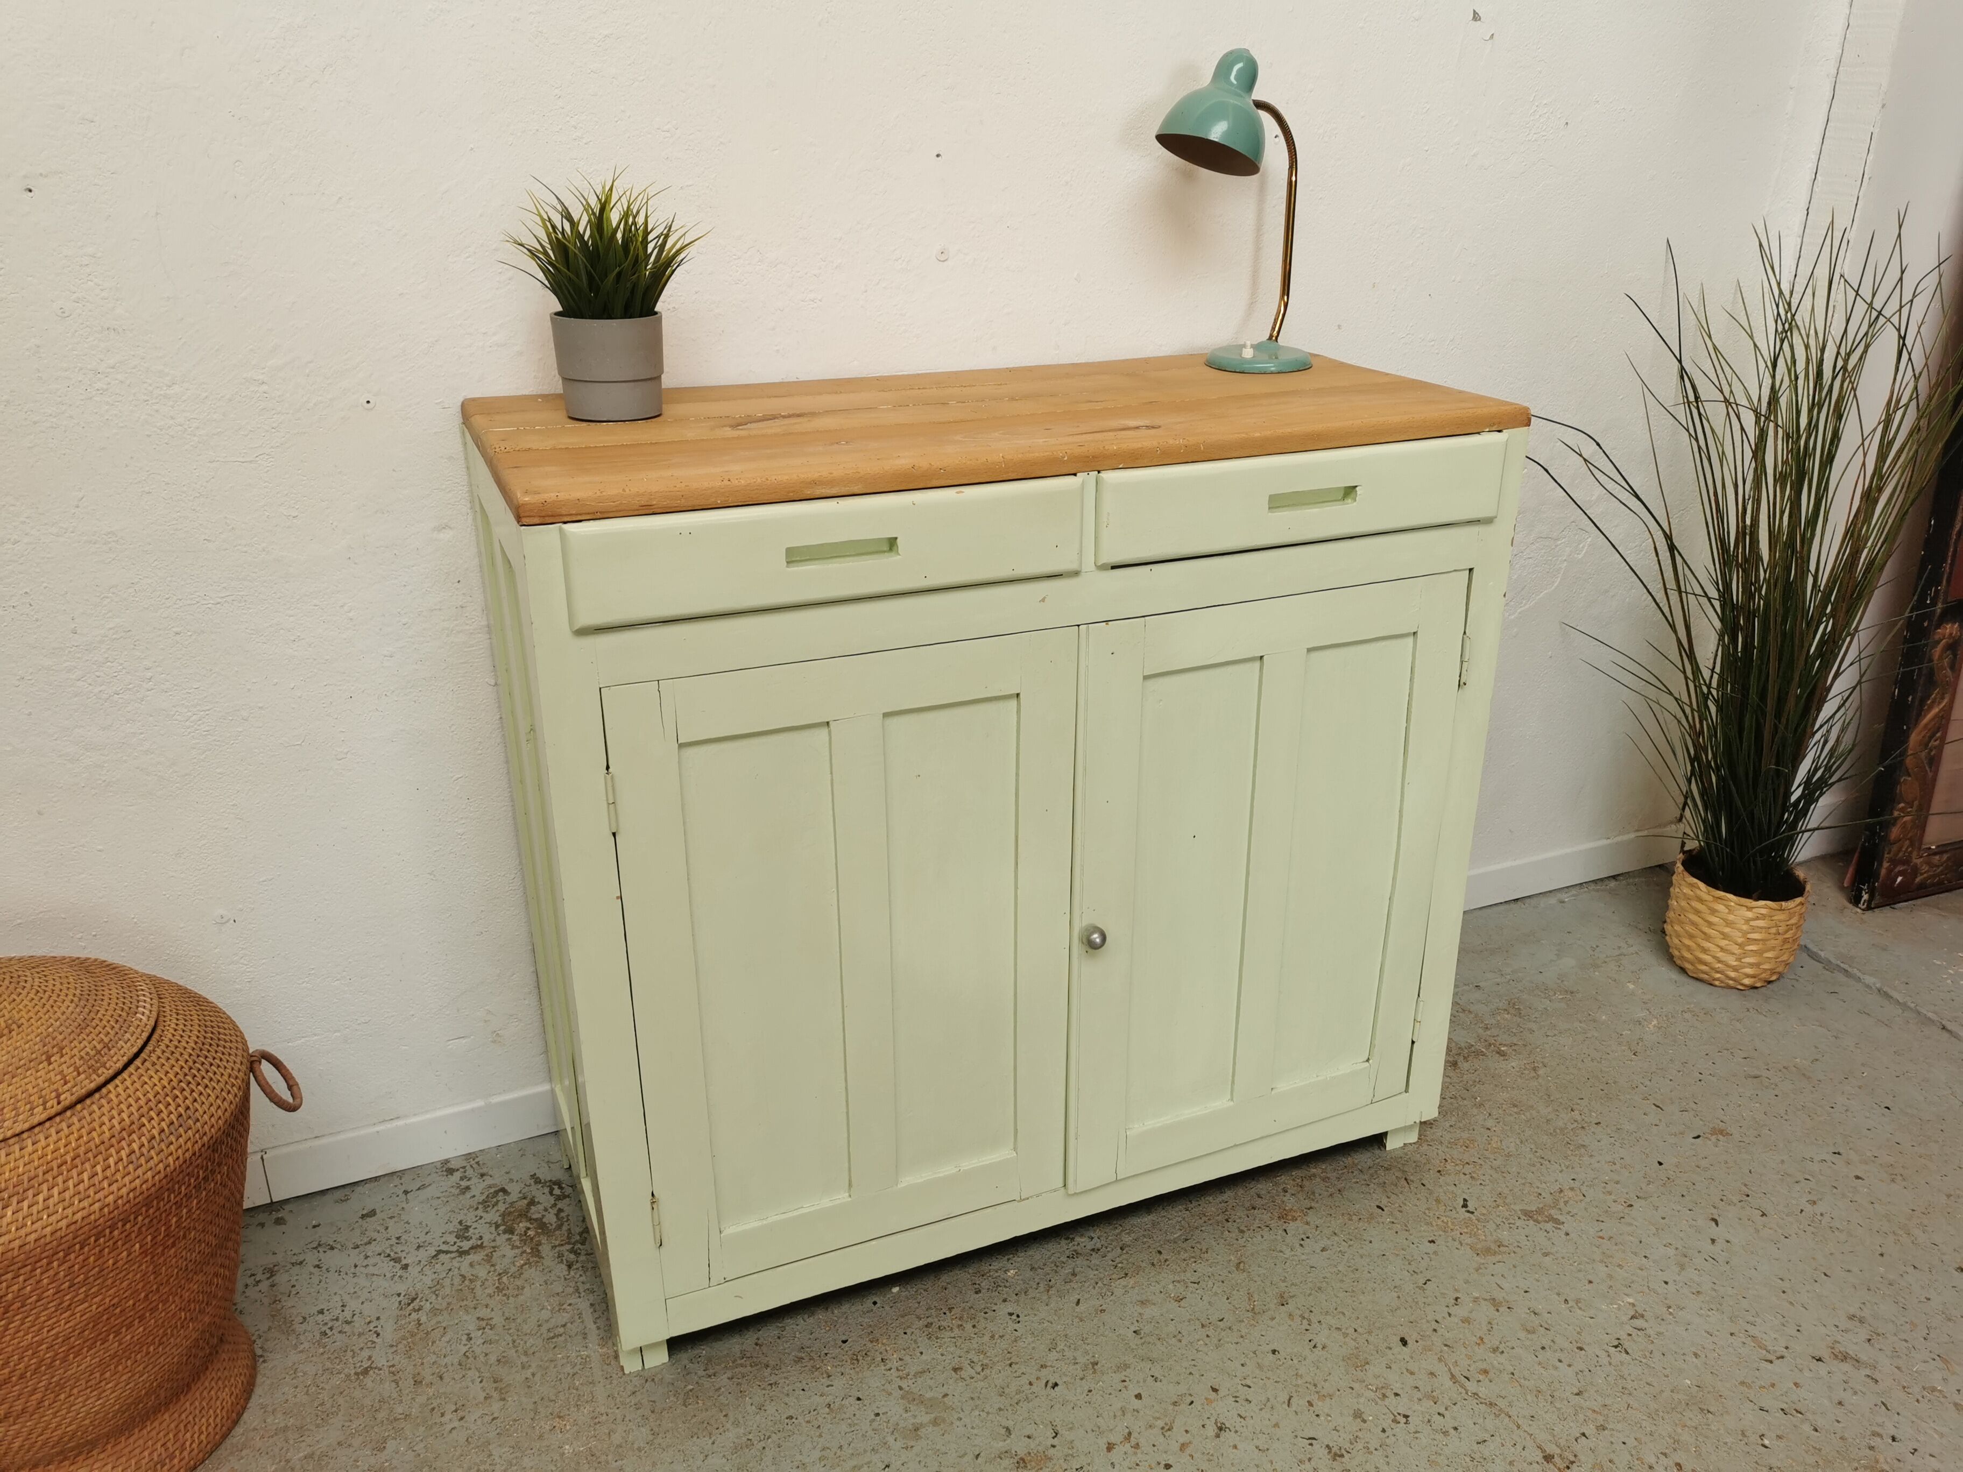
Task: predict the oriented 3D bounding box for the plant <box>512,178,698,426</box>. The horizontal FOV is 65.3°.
[{"bbox_3d":[-0.359,-0.423,1.478,0.180,0.222,0.177,-9,24,-21],"label":"plant"}]

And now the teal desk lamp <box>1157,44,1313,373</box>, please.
[{"bbox_3d":[0.286,-0.576,1.694,0.125,0.337,0.238,20,30,40],"label":"teal desk lamp"}]

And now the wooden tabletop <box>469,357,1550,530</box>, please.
[{"bbox_3d":[0.018,-0.327,1.569,1.010,0.025,0.419,-9,24,-21],"label":"wooden tabletop"}]

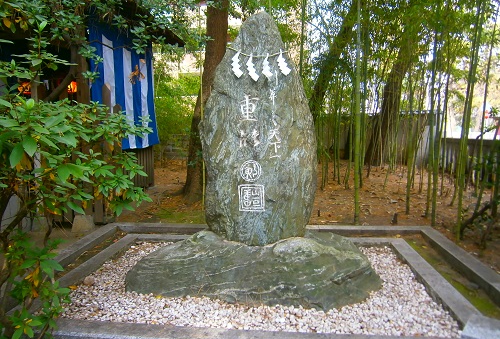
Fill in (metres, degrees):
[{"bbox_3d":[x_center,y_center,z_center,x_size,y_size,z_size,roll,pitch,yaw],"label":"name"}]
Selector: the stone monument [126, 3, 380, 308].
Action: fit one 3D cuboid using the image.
[{"bbox_3d":[0.069,-0.210,3.130,1.990,2.229,1.260,0,5,7],"label":"stone monument"}]

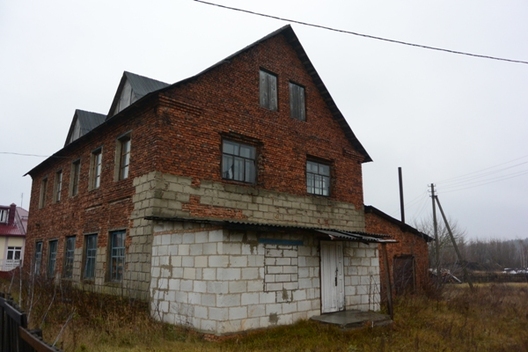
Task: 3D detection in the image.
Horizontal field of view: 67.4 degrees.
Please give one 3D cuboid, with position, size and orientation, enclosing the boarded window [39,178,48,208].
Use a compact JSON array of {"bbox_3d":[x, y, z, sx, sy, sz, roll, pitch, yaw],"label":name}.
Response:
[{"bbox_3d":[-11.190,0.837,20.112,0.150,1.572,1.012,11,-17,-42],"label":"boarded window"}]

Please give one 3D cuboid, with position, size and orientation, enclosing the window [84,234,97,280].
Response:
[{"bbox_3d":[-6.398,2.974,14.577,0.150,1.650,1.257,11,-17,-42],"label":"window"}]

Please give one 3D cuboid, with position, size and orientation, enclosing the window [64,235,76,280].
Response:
[{"bbox_3d":[-7.940,3.309,16.161,0.150,1.699,1.292,11,-17,-42],"label":"window"}]

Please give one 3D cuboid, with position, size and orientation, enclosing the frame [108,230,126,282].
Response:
[{"bbox_3d":[-4.777,2.602,12.915,0.150,1.649,1.141,11,-17,-42],"label":"frame"}]

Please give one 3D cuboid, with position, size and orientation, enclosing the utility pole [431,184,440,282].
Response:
[{"bbox_3d":[12.871,4.209,29.650,0.280,7.280,0.280,-5,-13,23],"label":"utility pole"}]

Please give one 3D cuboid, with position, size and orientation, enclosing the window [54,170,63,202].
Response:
[{"bbox_3d":[-9.640,0.490,18.565,0.150,1.563,0.899,11,-17,-42],"label":"window"}]

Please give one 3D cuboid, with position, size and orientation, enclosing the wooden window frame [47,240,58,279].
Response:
[{"bbox_3d":[-9.452,3.705,17.700,0.150,1.649,1.249,11,-17,-42],"label":"wooden window frame"}]

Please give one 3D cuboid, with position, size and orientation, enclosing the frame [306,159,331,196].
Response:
[{"bbox_3d":[2.412,0.138,17.241,1.627,1.451,0.150,11,-17,-42],"label":"frame"}]

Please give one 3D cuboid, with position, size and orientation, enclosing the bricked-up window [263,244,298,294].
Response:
[{"bbox_3d":[0.417,2.357,10.181,1.253,1.120,0.180,11,-17,-42],"label":"bricked-up window"}]

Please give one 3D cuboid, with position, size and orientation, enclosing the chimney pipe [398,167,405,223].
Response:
[{"bbox_3d":[8.148,1.125,23.421,0.190,3.425,0.190,11,-17,-42],"label":"chimney pipe"}]

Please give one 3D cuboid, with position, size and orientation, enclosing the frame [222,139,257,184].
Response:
[{"bbox_3d":[-0.840,-0.482,14.235,1.649,1.471,0.150,11,-17,-42],"label":"frame"}]

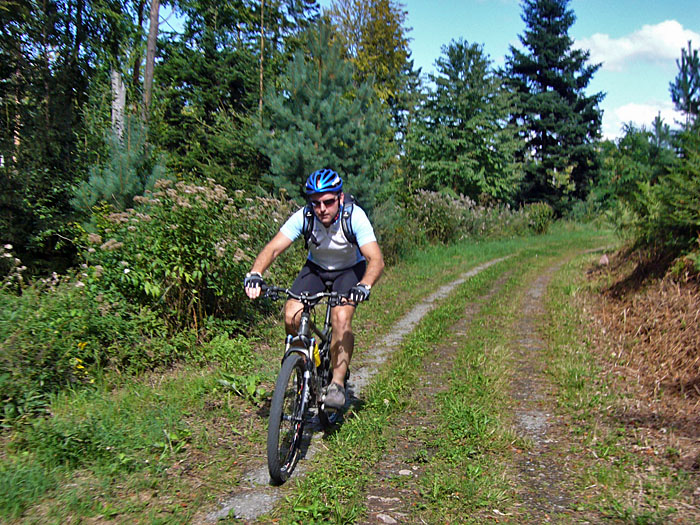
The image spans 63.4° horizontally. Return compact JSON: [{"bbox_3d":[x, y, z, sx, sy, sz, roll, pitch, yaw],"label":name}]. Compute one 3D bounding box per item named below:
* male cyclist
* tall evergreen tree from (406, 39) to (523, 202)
[{"bbox_3d":[-0.145,0.166,3.489,0.740,1.470,0.920,1,6,9],"label":"male cyclist"},{"bbox_3d":[4.250,-4.513,20.631,4.300,7.400,4.200,0,6,0],"label":"tall evergreen tree"}]

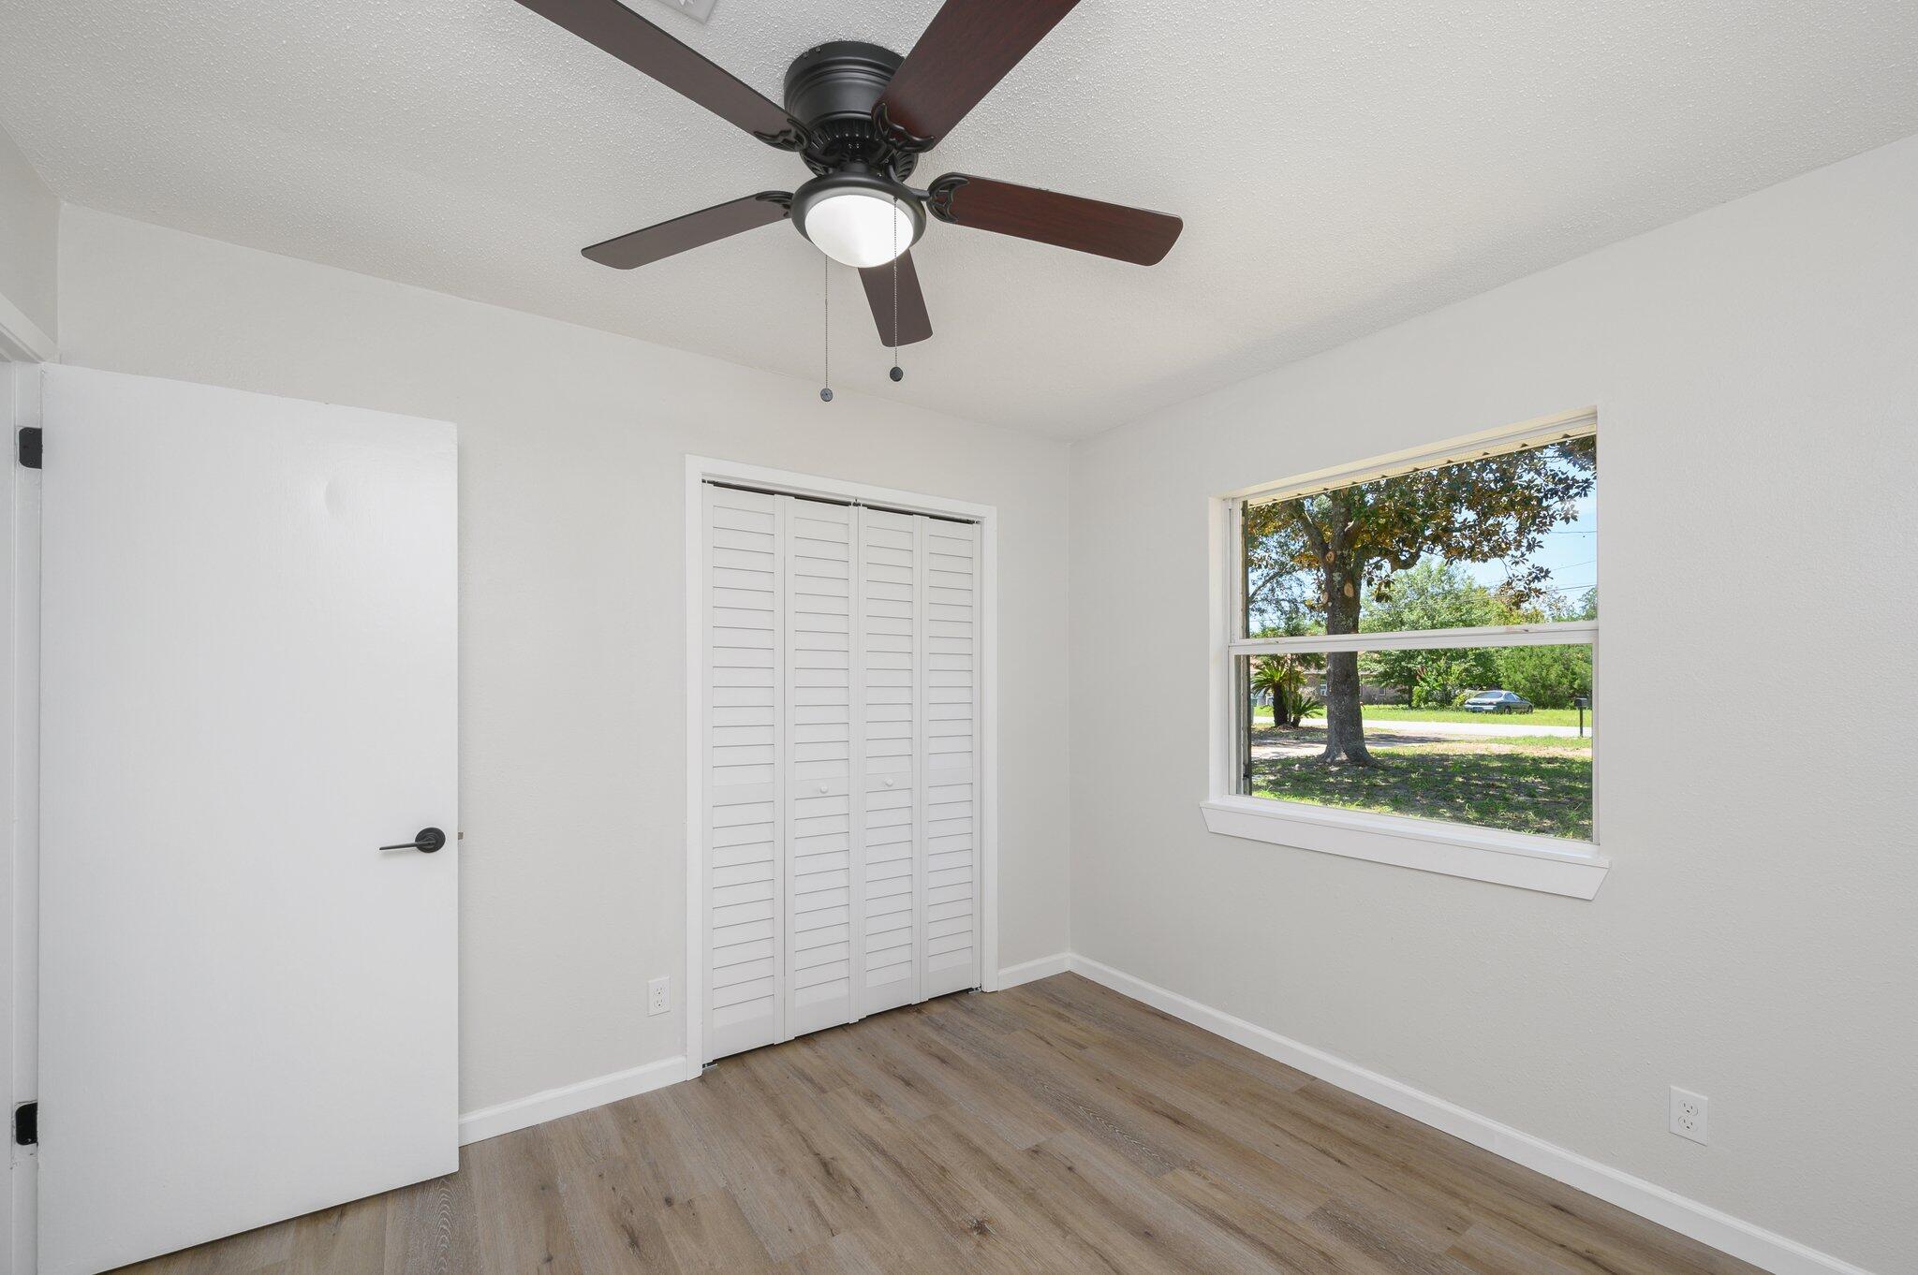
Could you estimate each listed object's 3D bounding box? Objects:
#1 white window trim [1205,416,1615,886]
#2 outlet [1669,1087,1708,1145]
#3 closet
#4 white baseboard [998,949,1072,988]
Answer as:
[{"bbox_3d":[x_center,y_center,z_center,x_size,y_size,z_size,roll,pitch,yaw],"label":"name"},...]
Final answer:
[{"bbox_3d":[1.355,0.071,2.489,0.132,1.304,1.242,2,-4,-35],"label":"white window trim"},{"bbox_3d":[1.754,1.152,1.790,0.007,0.113,0.071,2,-4,-35],"label":"outlet"},{"bbox_3d":[-0.392,0.478,2.928,1.206,2.004,0.035,2,-4,-35],"label":"closet"},{"bbox_3d":[0.351,1.505,3.365,0.447,0.088,0.015,2,-4,-35],"label":"white baseboard"}]

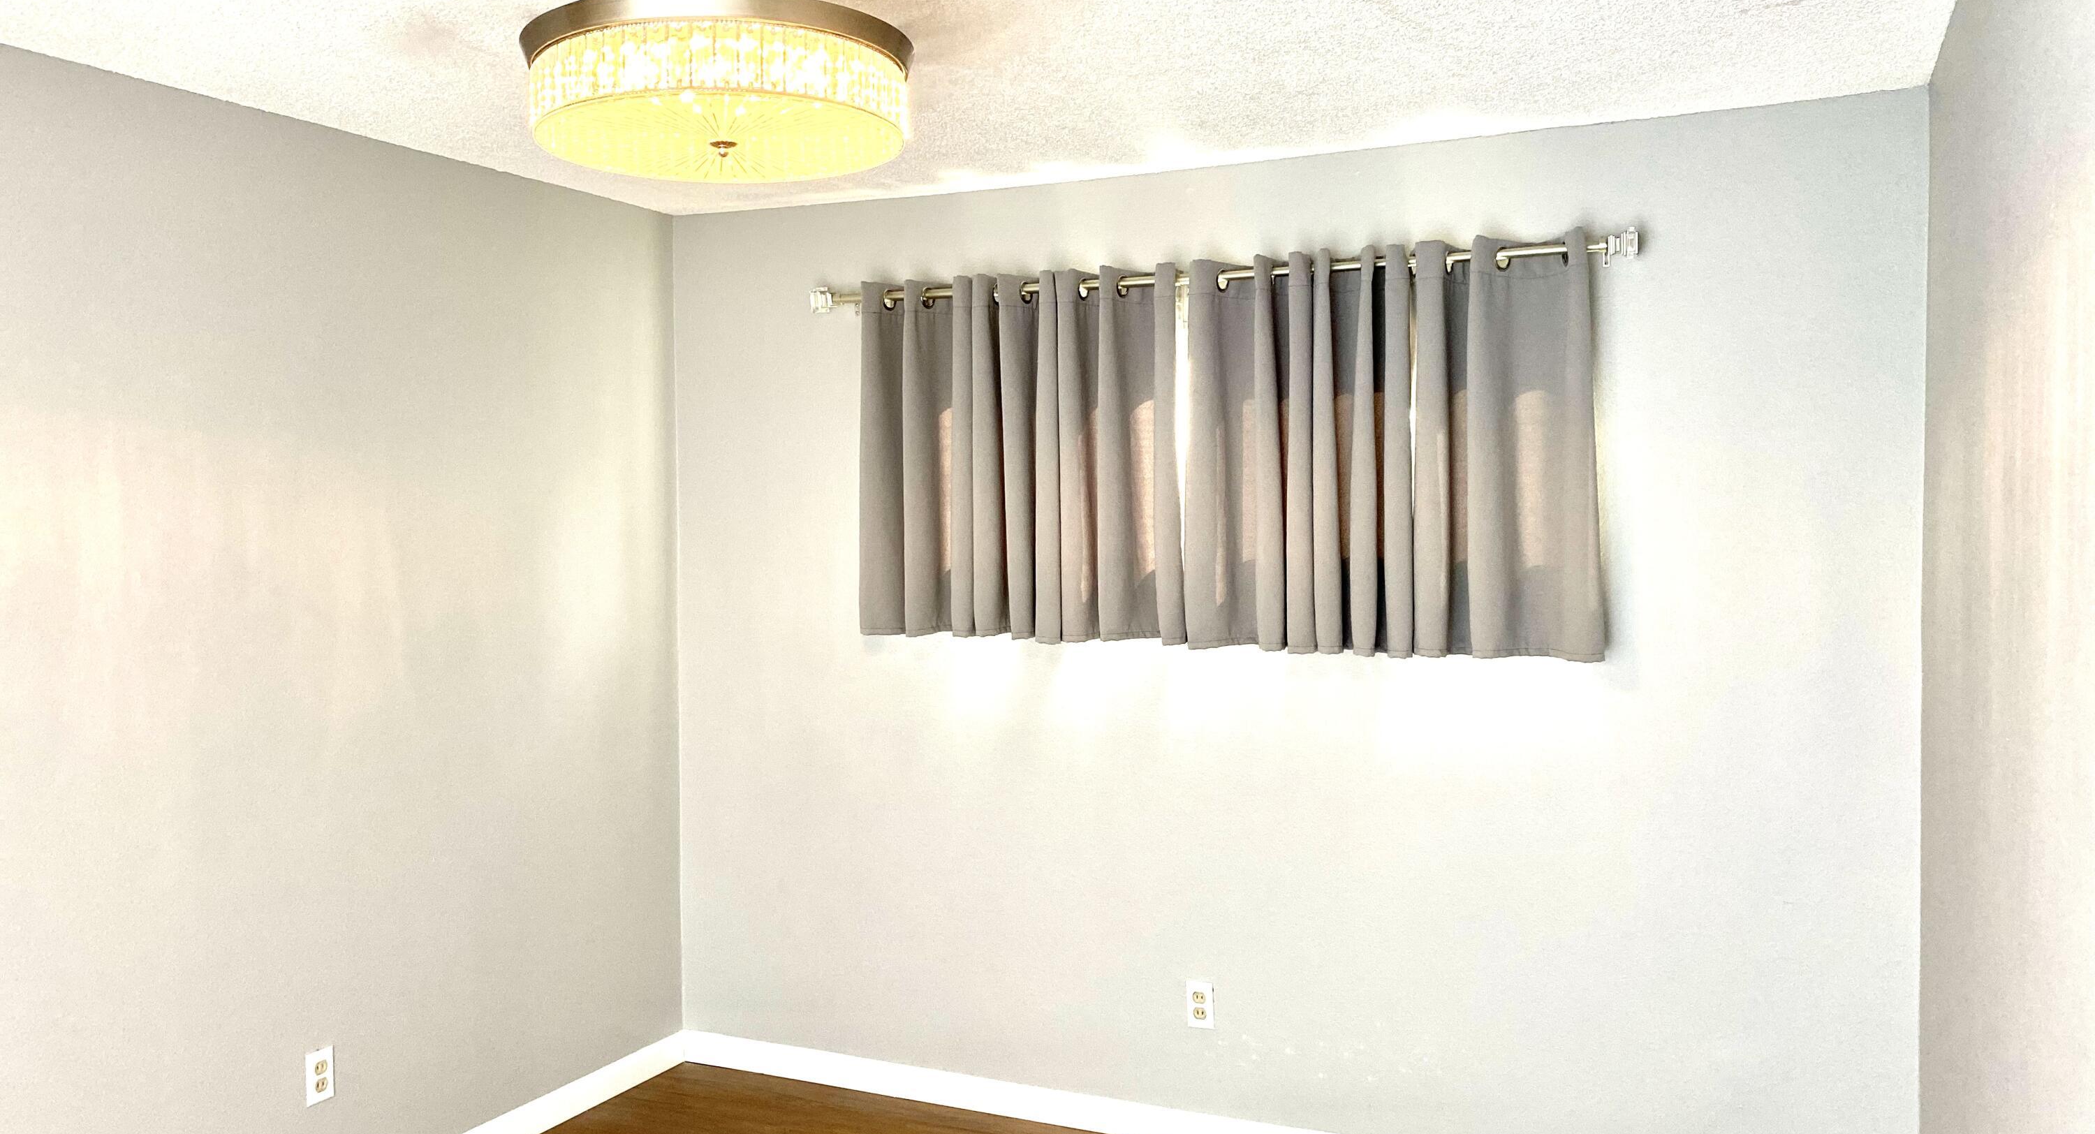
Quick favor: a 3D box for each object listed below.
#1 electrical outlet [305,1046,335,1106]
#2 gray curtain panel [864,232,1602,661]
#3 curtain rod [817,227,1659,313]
[{"bbox_3d":[-1.584,1.112,3.435,0.009,0.115,0.070,0,2,25],"label":"electrical outlet"},{"bbox_3d":[0.357,-0.268,3.763,1.830,0.925,0.110,0,2,25],"label":"gray curtain panel"},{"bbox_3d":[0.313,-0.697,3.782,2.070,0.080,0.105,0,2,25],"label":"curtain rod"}]

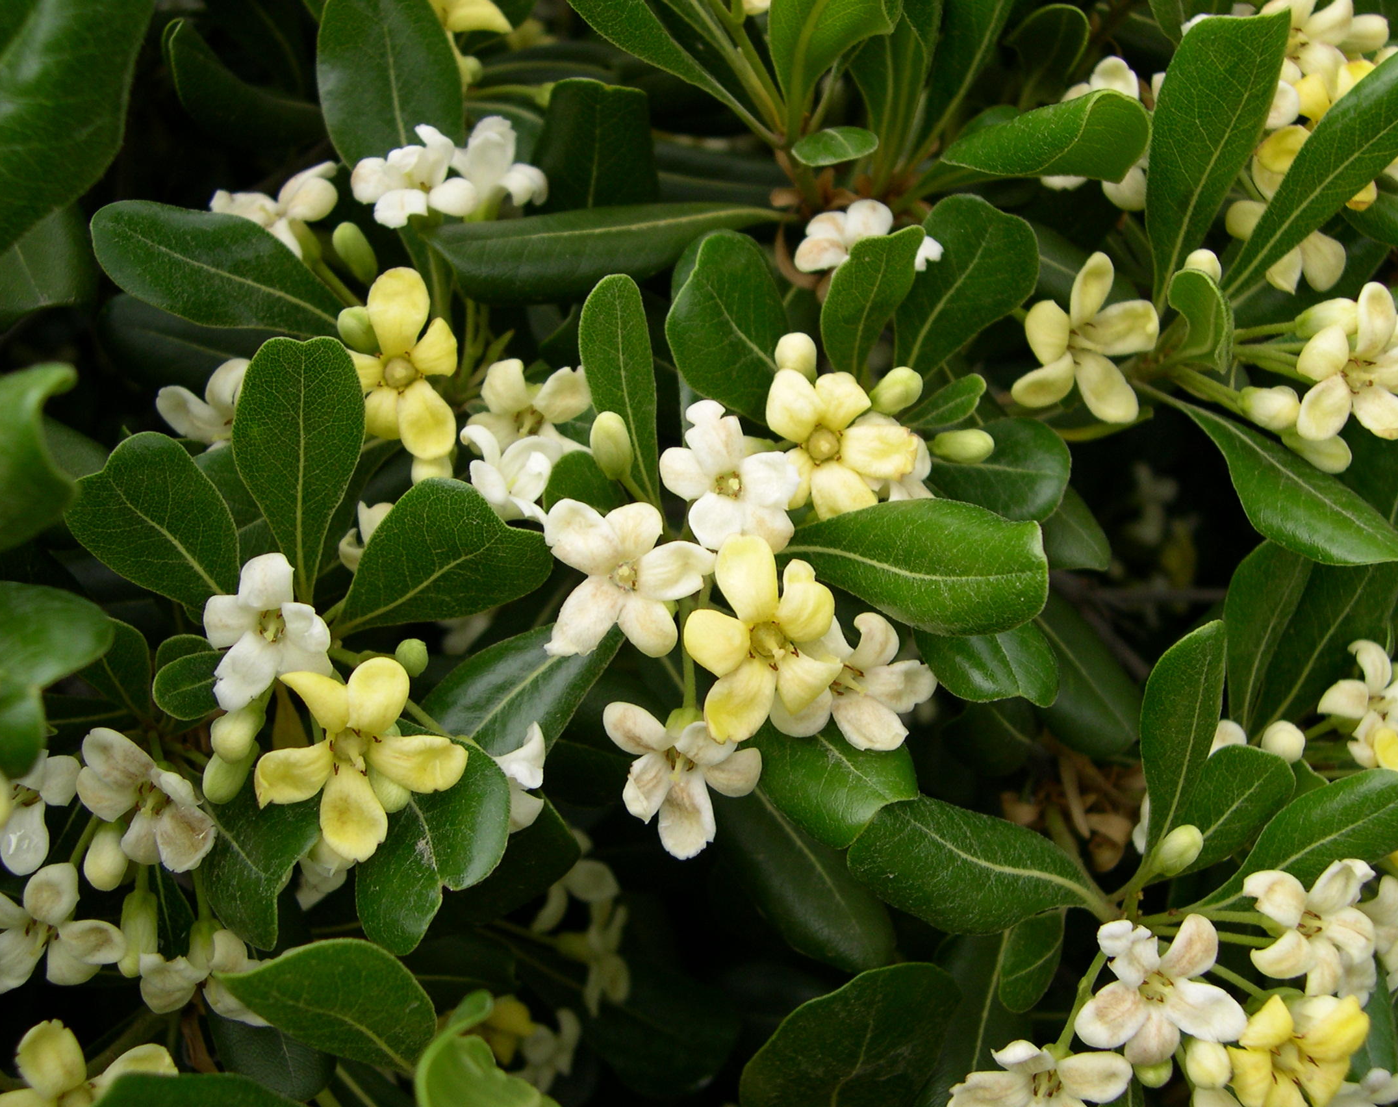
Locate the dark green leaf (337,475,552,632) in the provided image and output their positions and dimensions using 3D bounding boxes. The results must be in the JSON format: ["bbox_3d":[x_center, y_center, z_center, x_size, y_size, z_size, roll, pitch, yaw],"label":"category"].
[{"bbox_3d":[-0.044,0.001,0.276,0.044,0.025,0.009,-24,-19,18],"label":"dark green leaf"}]

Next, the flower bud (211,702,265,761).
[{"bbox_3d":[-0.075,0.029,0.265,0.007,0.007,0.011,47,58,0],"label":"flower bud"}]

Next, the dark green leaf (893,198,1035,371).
[{"bbox_3d":[0.052,-0.052,0.337,0.028,0.046,0.008,32,4,-3],"label":"dark green leaf"}]

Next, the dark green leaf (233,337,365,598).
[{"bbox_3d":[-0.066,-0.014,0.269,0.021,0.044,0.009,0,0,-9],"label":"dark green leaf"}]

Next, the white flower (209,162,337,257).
[{"bbox_3d":[-0.084,-0.067,0.320,0.023,0.014,0.018,0,53,30],"label":"white flower"}]

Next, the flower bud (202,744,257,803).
[{"bbox_3d":[-0.074,0.035,0.255,0.007,0.007,0.011,39,78,0],"label":"flower bud"}]

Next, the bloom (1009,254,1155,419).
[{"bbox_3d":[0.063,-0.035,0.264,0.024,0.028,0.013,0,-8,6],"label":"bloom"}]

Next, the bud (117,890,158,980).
[{"bbox_3d":[-0.097,0.066,0.280,0.007,0.016,0.007,8,-6,-8],"label":"bud"}]

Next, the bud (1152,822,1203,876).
[{"bbox_3d":[0.085,0.053,0.287,0.007,0.011,0.007,46,27,0],"label":"bud"}]

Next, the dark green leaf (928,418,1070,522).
[{"bbox_3d":[0.049,-0.016,0.303,0.043,0.006,0.021,5,63,-1],"label":"dark green leaf"}]

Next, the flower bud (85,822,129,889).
[{"bbox_3d":[-0.097,0.049,0.265,0.007,0.012,0.007,-3,-9,0],"label":"flower bud"}]

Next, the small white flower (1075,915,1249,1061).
[{"bbox_3d":[0.074,0.070,0.260,0.028,0.024,0.015,0,9,-3],"label":"small white flower"}]

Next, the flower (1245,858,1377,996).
[{"bbox_3d":[0.119,0.073,0.315,0.026,0.026,0.014,-7,4,-11],"label":"flower"}]

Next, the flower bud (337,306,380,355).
[{"bbox_3d":[-0.068,-0.045,0.325,0.009,0.011,0.009,0,67,36],"label":"flower bud"}]

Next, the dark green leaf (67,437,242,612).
[{"bbox_3d":[-0.091,-0.001,0.285,0.043,0.007,0.025,39,73,22],"label":"dark green leaf"}]

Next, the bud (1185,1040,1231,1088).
[{"bbox_3d":[0.098,0.098,0.312,0.009,0.009,0.011,0,27,-3],"label":"bud"}]

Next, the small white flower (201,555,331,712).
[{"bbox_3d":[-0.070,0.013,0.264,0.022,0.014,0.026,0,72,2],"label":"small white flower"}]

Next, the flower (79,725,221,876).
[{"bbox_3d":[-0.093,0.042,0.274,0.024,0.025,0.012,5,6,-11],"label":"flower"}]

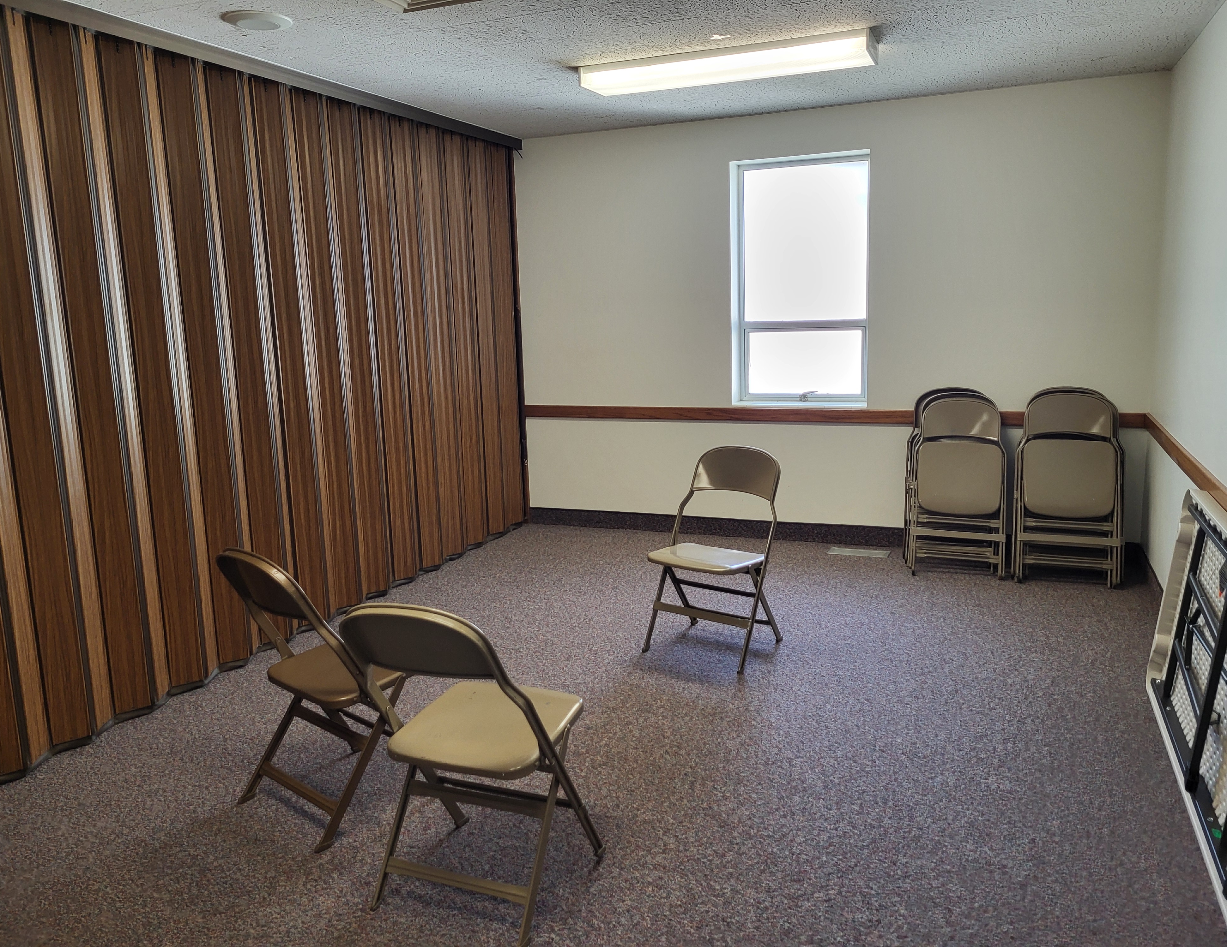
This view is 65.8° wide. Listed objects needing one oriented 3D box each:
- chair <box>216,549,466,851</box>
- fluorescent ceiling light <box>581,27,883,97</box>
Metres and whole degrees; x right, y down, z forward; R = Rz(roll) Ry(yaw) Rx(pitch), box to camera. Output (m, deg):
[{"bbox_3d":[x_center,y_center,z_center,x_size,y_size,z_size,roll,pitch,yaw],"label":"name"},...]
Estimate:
[{"bbox_3d":[-0.858,0.584,2.786,0.455,0.815,0.470,7,13,40],"label":"chair"},{"bbox_3d":[0.475,-1.740,4.050,1.235,0.080,0.265,2,11,22],"label":"fluorescent ceiling light"}]

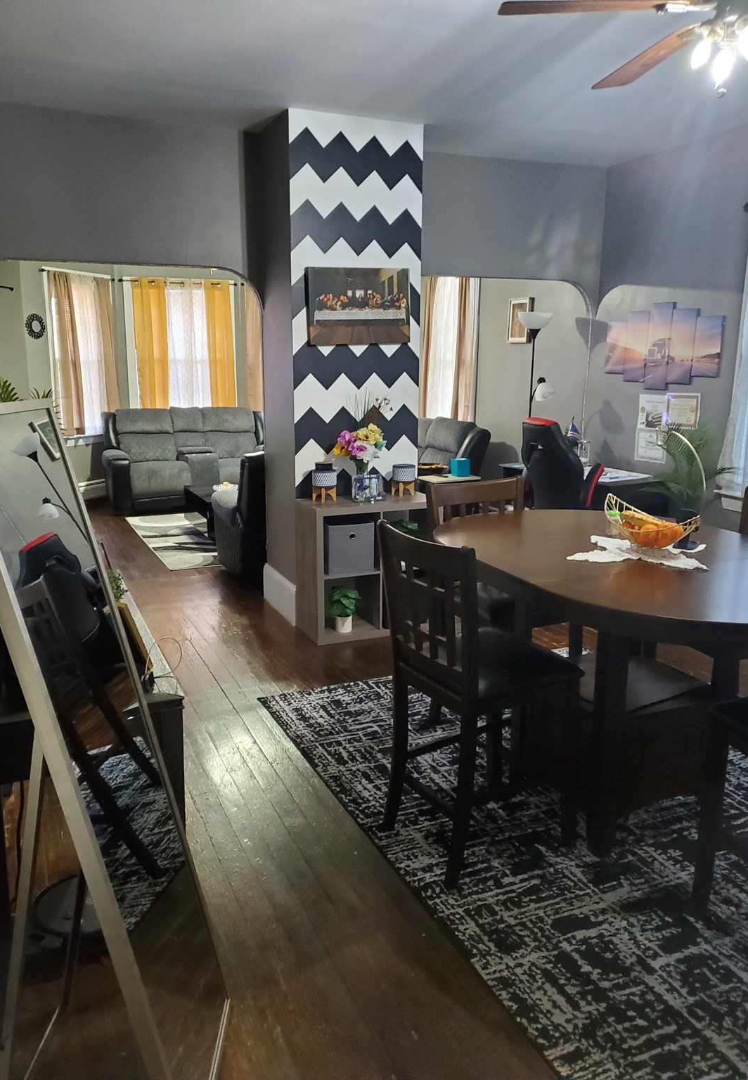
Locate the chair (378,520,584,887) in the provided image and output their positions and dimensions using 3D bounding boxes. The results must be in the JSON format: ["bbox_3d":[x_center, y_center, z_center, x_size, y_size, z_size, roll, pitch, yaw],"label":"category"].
[{"bbox_3d":[0.345,0.478,2.631,0.522,1.055,0.468,-7,15,-30],"label":"chair"}]

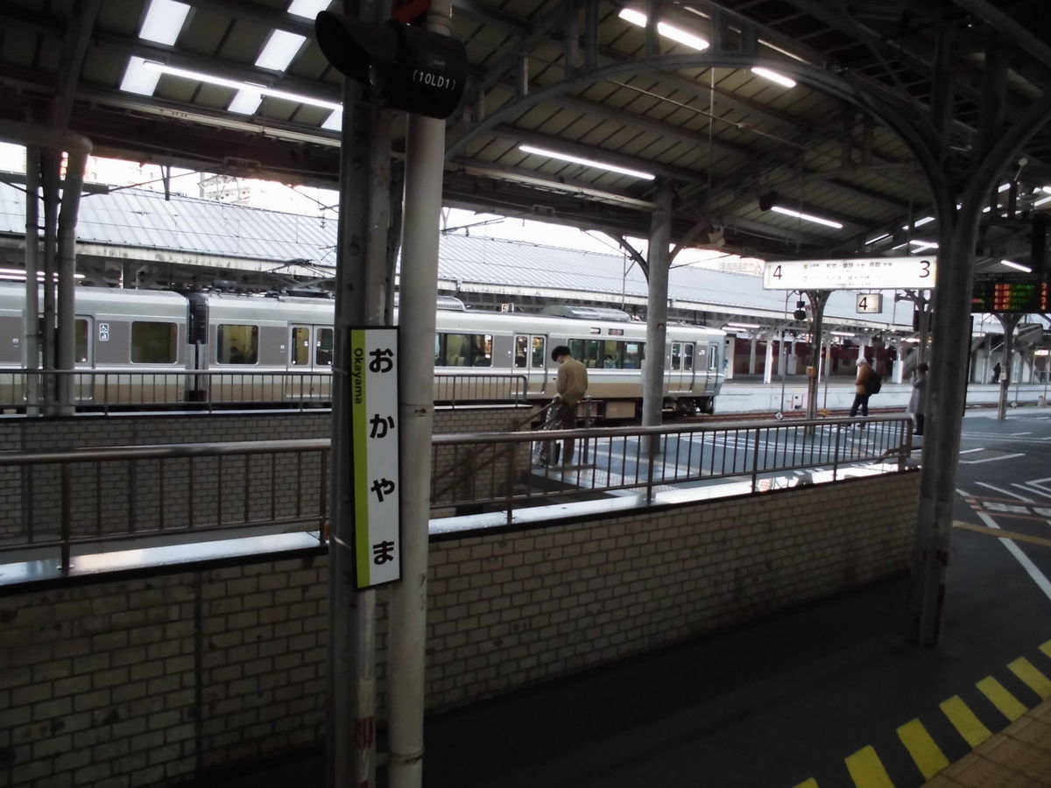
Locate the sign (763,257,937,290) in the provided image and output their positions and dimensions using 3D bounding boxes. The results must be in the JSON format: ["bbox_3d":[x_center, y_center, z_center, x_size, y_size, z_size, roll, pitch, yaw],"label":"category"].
[{"bbox_3d":[4.057,-1.506,9.963,0.180,0.365,2.190,-1,6,-43],"label":"sign"}]

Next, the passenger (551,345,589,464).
[{"bbox_3d":[0.621,0.149,11.145,0.360,1.646,0.460,6,5,40],"label":"passenger"}]

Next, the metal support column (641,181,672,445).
[{"bbox_3d":[2.102,-1.193,12.448,0.300,4.274,0.300,-1,5,-38],"label":"metal support column"}]

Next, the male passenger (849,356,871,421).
[{"bbox_3d":[7.712,-0.028,18.266,0.500,1.647,0.500,4,4,25],"label":"male passenger"}]

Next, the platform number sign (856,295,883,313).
[{"bbox_3d":[6.835,-1.779,15.657,0.200,0.380,0.440,-1,5,-38],"label":"platform number sign"}]

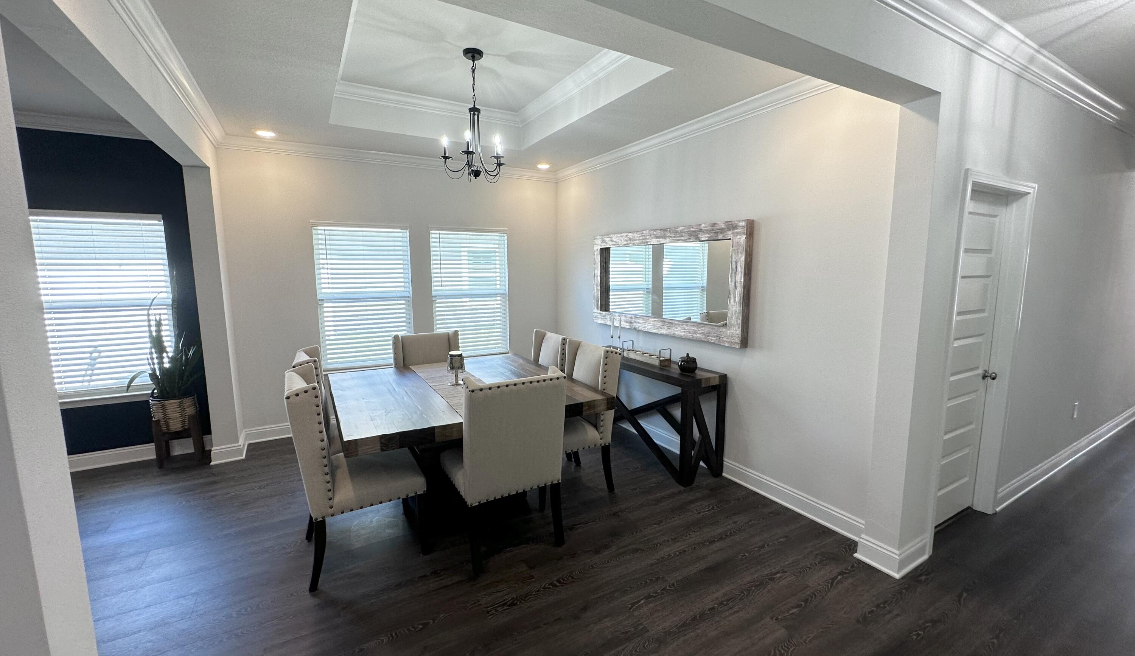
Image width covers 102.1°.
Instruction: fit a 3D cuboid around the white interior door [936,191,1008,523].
[{"bbox_3d":[2.387,0.218,2.788,0.814,2.028,0.035,-5,9,-30],"label":"white interior door"}]

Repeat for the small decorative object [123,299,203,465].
[{"bbox_3d":[-3.307,0.437,3.814,0.436,1.411,0.380,-5,9,-30],"label":"small decorative object"}]

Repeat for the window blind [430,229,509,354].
[{"bbox_3d":[-1.083,-0.391,5.236,0.878,1.445,0.060,-4,9,-29],"label":"window blind"}]

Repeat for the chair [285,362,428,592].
[{"bbox_3d":[-1.184,0.766,2.615,0.646,1.046,0.557,-5,9,-30],"label":"chair"}]

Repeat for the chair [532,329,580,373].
[{"bbox_3d":[-0.341,0.582,3.916,0.650,1.055,0.560,-4,9,-29],"label":"chair"}]

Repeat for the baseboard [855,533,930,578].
[{"bbox_3d":[1.816,1.214,2.566,0.349,0.140,0.235,-4,9,-29],"label":"baseboard"}]

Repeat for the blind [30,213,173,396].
[{"bbox_3d":[-3.741,-0.196,3.667,0.883,1.415,0.065,-5,9,-30],"label":"blind"}]

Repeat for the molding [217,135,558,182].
[{"bbox_3d":[-1.548,-1.704,4.722,3.345,0.097,0.100,-4,9,-29],"label":"molding"}]

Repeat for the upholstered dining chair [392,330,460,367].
[{"bbox_3d":[-1.173,0.576,4.076,0.557,1.046,0.646,-5,9,-30],"label":"upholstered dining chair"}]

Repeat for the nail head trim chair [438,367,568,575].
[{"bbox_3d":[-0.392,0.747,2.729,0.557,1.046,0.646,-5,9,-30],"label":"nail head trim chair"}]

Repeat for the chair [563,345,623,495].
[{"bbox_3d":[-0.048,0.662,3.368,0.646,1.046,0.557,-5,9,-30],"label":"chair"}]

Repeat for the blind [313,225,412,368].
[{"bbox_3d":[-2.055,-0.315,4.686,0.877,1.445,0.060,-4,9,-29],"label":"blind"}]

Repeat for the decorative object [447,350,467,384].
[{"bbox_3d":[-0.816,0.295,3.383,0.134,0.241,0.134,-4,9,-29],"label":"decorative object"}]

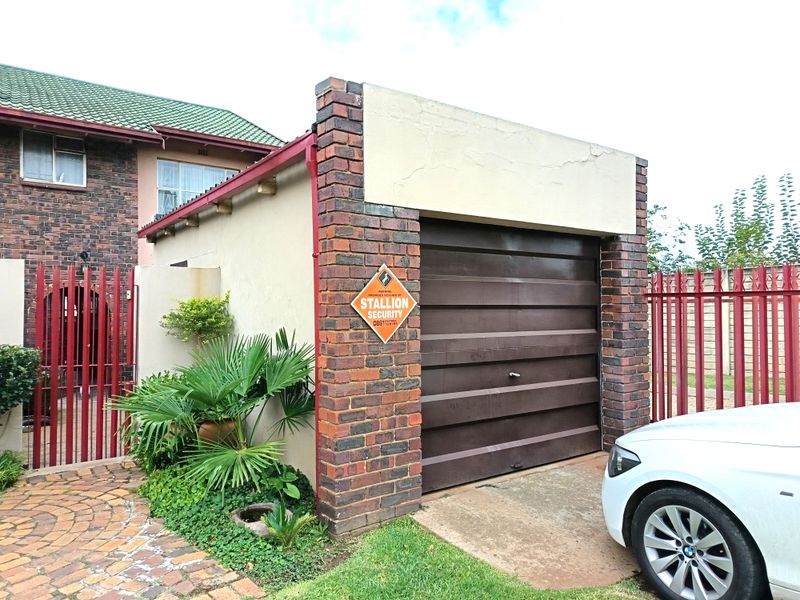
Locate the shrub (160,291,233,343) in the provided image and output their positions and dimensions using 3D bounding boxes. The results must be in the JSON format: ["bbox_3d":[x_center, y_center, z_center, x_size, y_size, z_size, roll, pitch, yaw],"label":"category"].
[{"bbox_3d":[-1.948,0.193,5.358,0.600,0.570,0.660,0,-2,-35],"label":"shrub"}]

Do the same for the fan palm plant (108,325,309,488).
[{"bbox_3d":[-1.534,0.870,4.432,1.050,1.250,1.600,0,-2,-35],"label":"fan palm plant"}]

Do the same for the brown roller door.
[{"bbox_3d":[0.994,0.439,4.841,2.400,2.120,0.080,0,-2,-35],"label":"brown roller door"}]

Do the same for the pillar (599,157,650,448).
[{"bbox_3d":[2.246,0.046,5.586,0.460,2.930,0.250,0,-2,-35],"label":"pillar"}]

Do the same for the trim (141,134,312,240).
[{"bbox_3d":[-2.368,-1.062,6.368,0.120,0.140,6.200,0,-2,-35],"label":"trim"}]

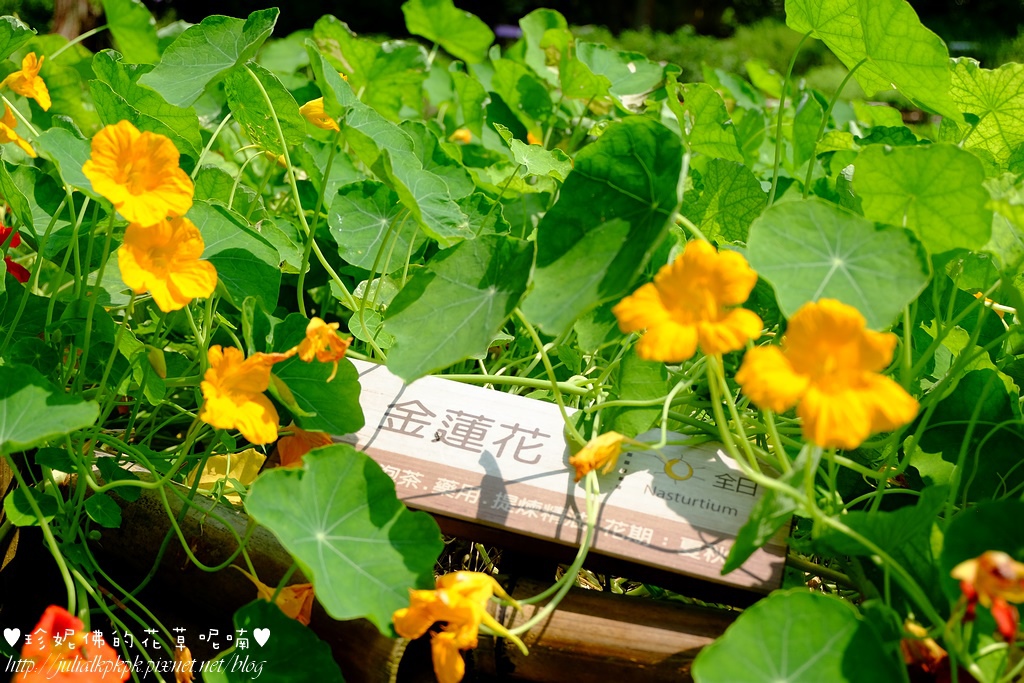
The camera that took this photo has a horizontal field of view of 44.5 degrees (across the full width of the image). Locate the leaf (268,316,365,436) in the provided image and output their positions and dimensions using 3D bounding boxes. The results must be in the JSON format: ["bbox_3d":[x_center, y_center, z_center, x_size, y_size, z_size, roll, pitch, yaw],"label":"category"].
[{"bbox_3d":[-0.113,0.019,0.710,0.055,0.015,0.079,17,62,-1],"label":"leaf"}]

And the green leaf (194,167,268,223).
[{"bbox_3d":[-0.167,-0.086,0.740,0.046,0.036,0.018,2,0,6],"label":"green leaf"}]

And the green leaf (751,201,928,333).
[{"bbox_3d":[0.148,-0.034,0.570,0.081,0.015,0.081,-3,53,4],"label":"green leaf"}]

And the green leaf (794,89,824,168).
[{"bbox_3d":[0.267,-0.190,1.120,0.014,0.076,0.038,15,-23,-39],"label":"green leaf"}]

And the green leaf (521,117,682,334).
[{"bbox_3d":[0.042,-0.055,0.590,0.068,0.100,0.028,22,-2,27],"label":"green leaf"}]

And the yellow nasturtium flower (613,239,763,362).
[{"bbox_3d":[0.070,-0.016,0.500,0.057,0.048,0.036,-1,5,-3],"label":"yellow nasturtium flower"}]

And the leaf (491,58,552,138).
[{"bbox_3d":[0.008,-0.206,1.060,0.050,0.014,0.082,-26,66,9],"label":"leaf"}]

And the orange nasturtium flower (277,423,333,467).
[{"bbox_3d":[-0.108,0.055,0.650,0.036,0.030,0.030,0,11,0],"label":"orange nasturtium flower"}]

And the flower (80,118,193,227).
[{"bbox_3d":[-0.194,-0.087,0.650,0.055,0.053,0.036,-3,-2,-9],"label":"flower"}]

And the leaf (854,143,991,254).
[{"bbox_3d":[0.226,-0.079,0.690,0.074,0.062,0.018,2,9,5],"label":"leaf"}]

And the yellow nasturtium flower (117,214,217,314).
[{"bbox_3d":[-0.193,-0.043,0.700,0.054,0.052,0.032,3,-16,0],"label":"yellow nasturtium flower"}]

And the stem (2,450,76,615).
[{"bbox_3d":[-0.230,0.093,0.610,0.011,0.084,0.010,-22,-3,0],"label":"stem"}]

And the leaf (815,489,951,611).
[{"bbox_3d":[0.171,0.096,0.580,0.058,0.030,0.055,3,60,9],"label":"leaf"}]

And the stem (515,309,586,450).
[{"bbox_3d":[0.018,0.017,0.600,0.013,0.072,0.015,-25,10,5],"label":"stem"}]

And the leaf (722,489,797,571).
[{"bbox_3d":[0.131,0.096,0.650,0.023,0.062,0.015,38,-3,42],"label":"leaf"}]

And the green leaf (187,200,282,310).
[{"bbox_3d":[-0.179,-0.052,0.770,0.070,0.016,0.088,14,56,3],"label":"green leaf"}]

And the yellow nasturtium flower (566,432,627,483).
[{"bbox_3d":[0.046,0.062,0.680,0.034,0.021,0.019,-31,20,-26],"label":"yellow nasturtium flower"}]

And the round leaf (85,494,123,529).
[{"bbox_3d":[-0.202,0.084,0.620,0.019,0.017,0.006,-3,-20,-7],"label":"round leaf"}]

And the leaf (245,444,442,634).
[{"bbox_3d":[-0.074,0.087,0.550,0.084,0.022,0.085,-1,67,-4],"label":"leaf"}]

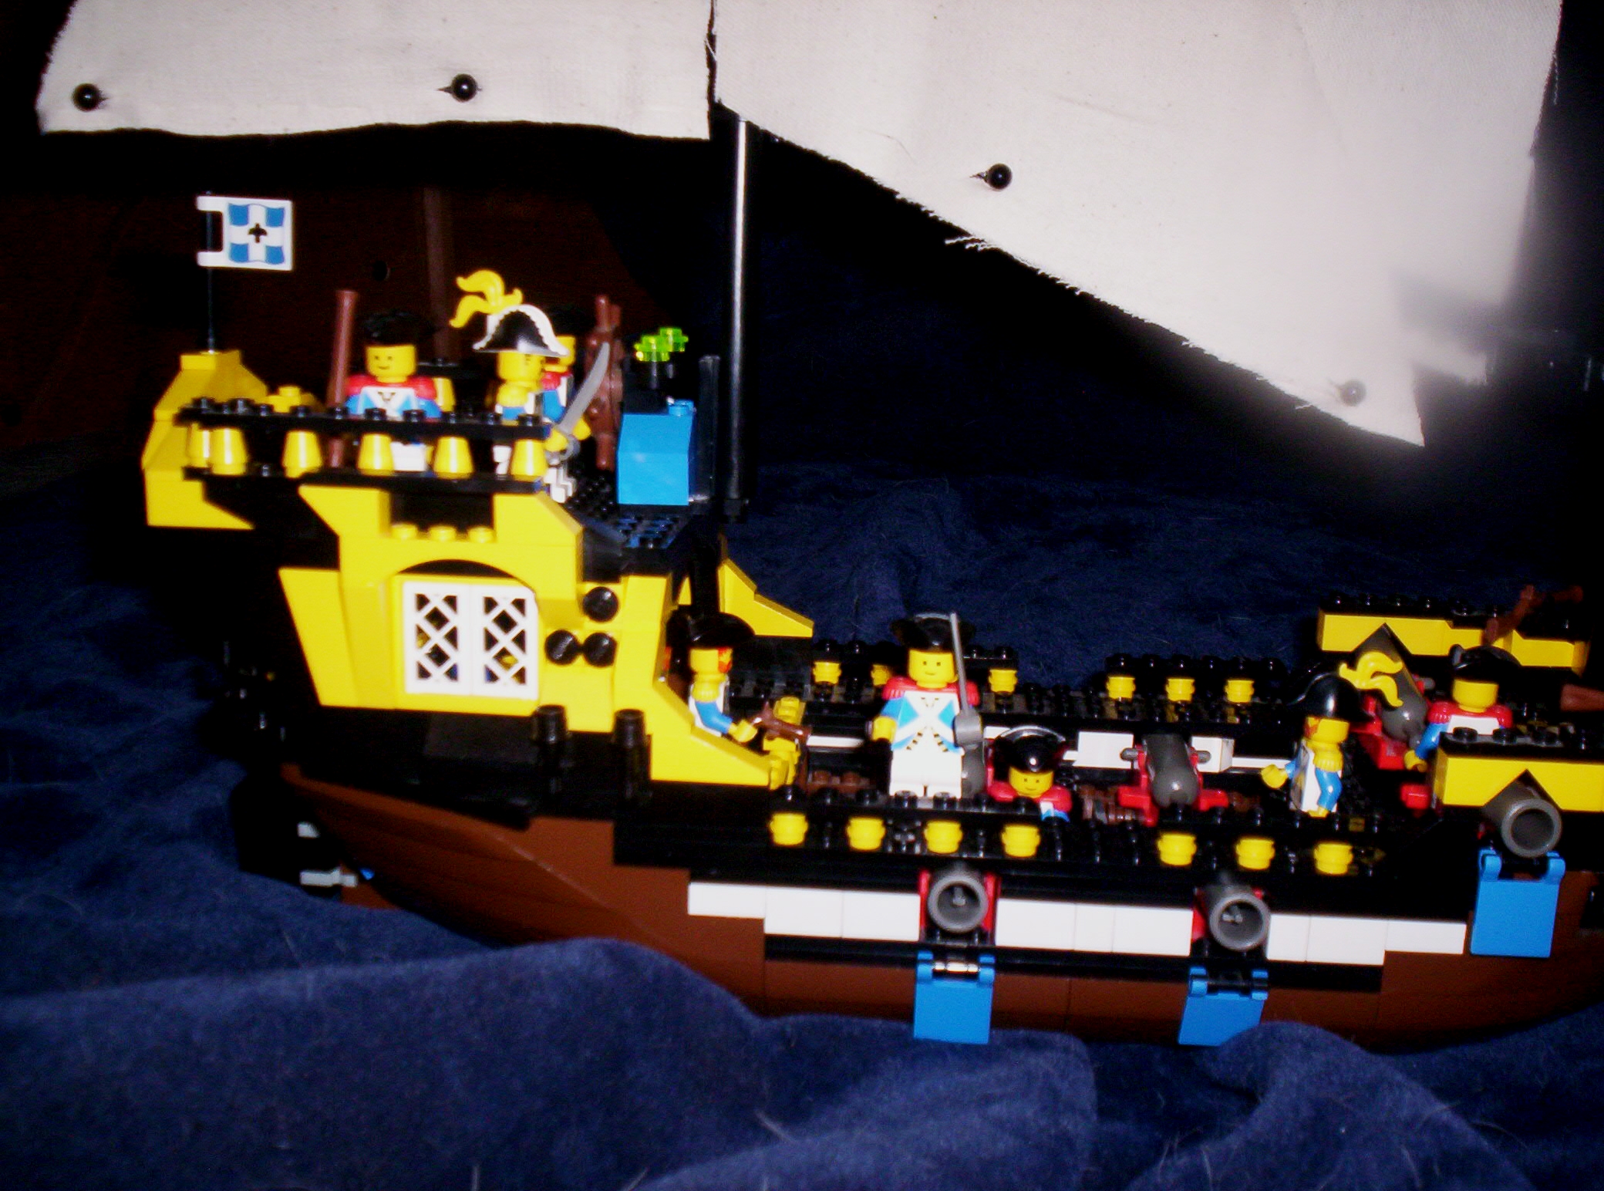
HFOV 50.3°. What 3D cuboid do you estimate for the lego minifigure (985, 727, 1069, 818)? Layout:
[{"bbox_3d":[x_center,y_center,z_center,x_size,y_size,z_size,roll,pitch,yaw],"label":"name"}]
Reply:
[{"bbox_3d":[0.055,0.055,0.409,0.023,0.043,0.018,3,14,4],"label":"lego minifigure"}]

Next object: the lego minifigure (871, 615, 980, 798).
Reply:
[{"bbox_3d":[0.028,0.027,0.381,0.025,0.045,0.018,3,14,1],"label":"lego minifigure"}]

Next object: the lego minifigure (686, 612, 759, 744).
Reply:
[{"bbox_3d":[-0.022,0.027,0.431,0.019,0.043,0.023,3,14,1],"label":"lego minifigure"}]

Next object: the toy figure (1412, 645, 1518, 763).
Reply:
[{"bbox_3d":[0.158,0.034,0.406,0.024,0.044,0.018,5,14,9],"label":"toy figure"}]

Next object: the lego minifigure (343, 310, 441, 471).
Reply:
[{"bbox_3d":[-0.088,-0.038,0.365,0.022,0.043,0.018,2,13,-1],"label":"lego minifigure"}]

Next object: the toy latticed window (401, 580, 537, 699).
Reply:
[{"bbox_3d":[-0.070,0.009,0.363,0.029,0.025,0.004,3,14,4],"label":"toy latticed window"}]

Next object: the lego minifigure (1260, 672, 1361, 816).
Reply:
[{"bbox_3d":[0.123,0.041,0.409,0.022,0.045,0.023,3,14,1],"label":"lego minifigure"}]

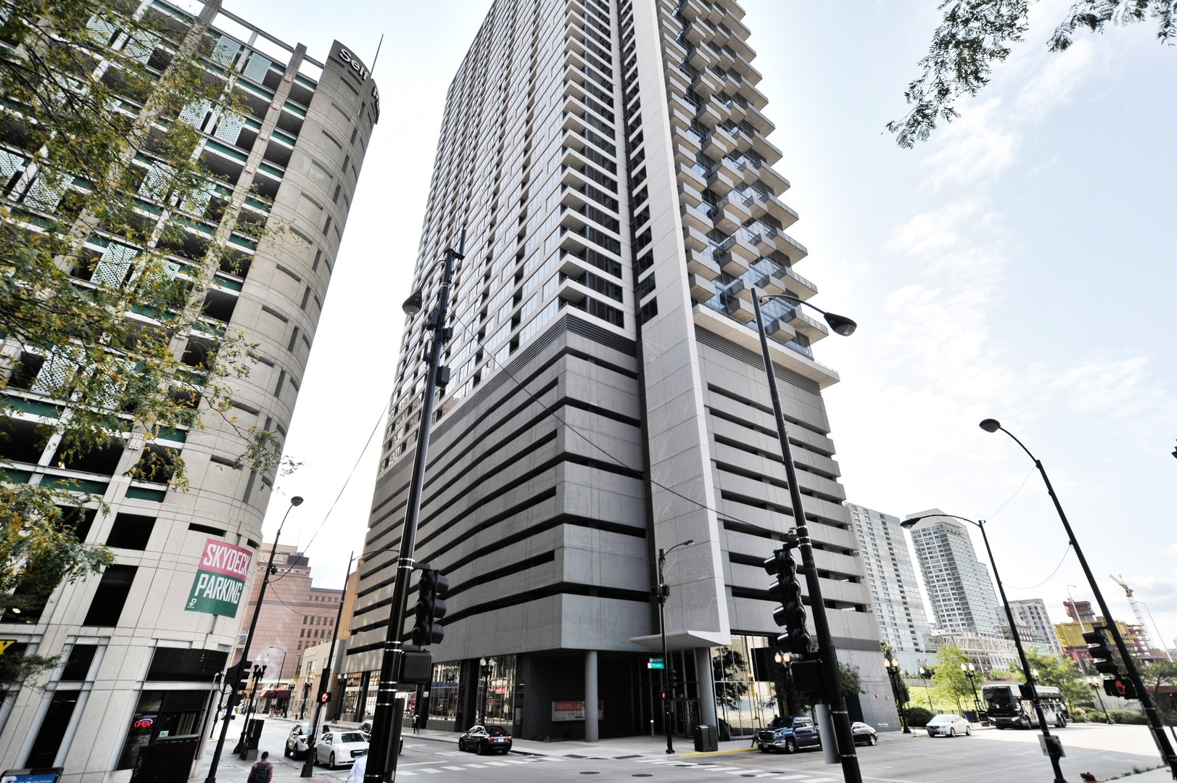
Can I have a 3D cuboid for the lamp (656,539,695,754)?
[{"bbox_3d":[4.981,14.635,34.211,0.750,11.000,2.600,20,-35,-32],"label":"lamp"}]

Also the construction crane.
[{"bbox_3d":[329.808,143.856,348.564,50.000,67.000,5.000,25,-37,-39],"label":"construction crane"}]

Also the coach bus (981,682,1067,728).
[{"bbox_3d":[42.345,30.423,56.736,13.200,3.500,2.580,20,-34,-34],"label":"coach bus"}]

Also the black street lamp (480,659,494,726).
[{"bbox_3d":[-6.888,20.793,39.652,1.020,5.300,0.500,18,-33,-30],"label":"black street lamp"}]

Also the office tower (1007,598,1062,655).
[{"bbox_3d":[287.456,166.413,379.105,18.000,55.000,27.000,19,-34,-32],"label":"office tower"}]

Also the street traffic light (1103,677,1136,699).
[{"bbox_3d":[14.272,7.947,15.766,0.360,0.500,0.480,18,-34,-30],"label":"street traffic light"}]

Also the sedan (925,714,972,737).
[{"bbox_3d":[29.364,27.293,47.973,4.700,1.460,1.830,21,-35,-33],"label":"sedan"}]

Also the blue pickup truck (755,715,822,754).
[{"bbox_3d":[12.729,21.033,36.000,5.840,1.880,2.030,19,-34,-31],"label":"blue pickup truck"}]

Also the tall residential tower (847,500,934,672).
[{"bbox_3d":[154.265,116.564,315.513,58.100,96.000,26.000,20,-35,-32],"label":"tall residential tower"}]

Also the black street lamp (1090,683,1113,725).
[{"bbox_3d":[64.774,39.073,74.276,0.550,5.200,1.050,19,-34,-32],"label":"black street lamp"}]

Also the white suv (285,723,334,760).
[{"bbox_3d":[-15.865,20.091,33.711,1.920,1.660,4.750,18,-34,-30],"label":"white suv"}]

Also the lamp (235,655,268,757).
[{"bbox_3d":[-20.584,18.990,35.883,0.950,5.300,0.600,17,-33,-29],"label":"lamp"}]

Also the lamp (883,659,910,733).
[{"bbox_3d":[25.463,24.892,48.042,0.500,5.400,1.020,19,-34,-32],"label":"lamp"}]

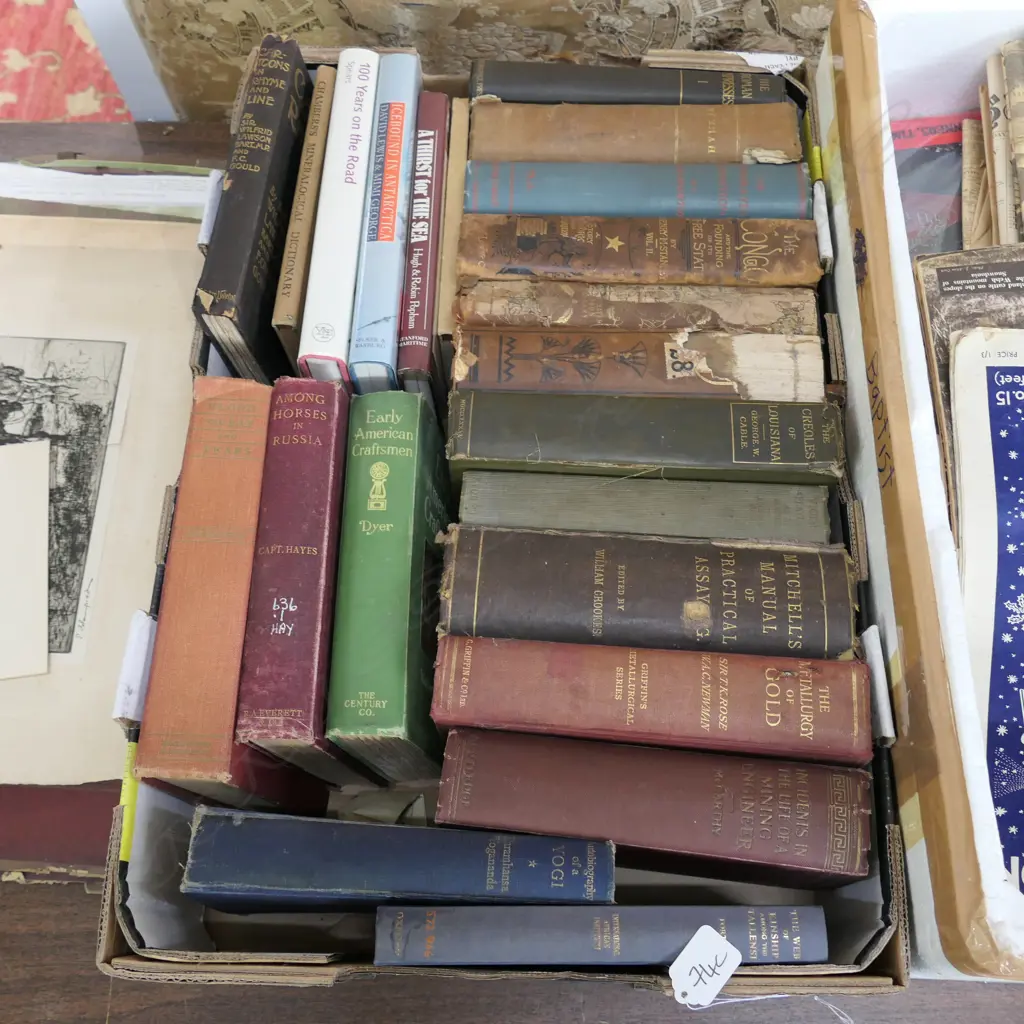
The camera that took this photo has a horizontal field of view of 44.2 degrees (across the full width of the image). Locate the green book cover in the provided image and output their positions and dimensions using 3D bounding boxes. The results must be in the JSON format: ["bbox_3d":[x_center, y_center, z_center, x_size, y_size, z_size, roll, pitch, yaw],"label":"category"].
[{"bbox_3d":[-0.068,0.053,0.800,0.044,0.142,0.214,-3,67,8],"label":"green book cover"}]

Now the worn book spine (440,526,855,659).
[{"bbox_3d":[0.075,0.076,0.762,0.223,0.147,0.066,3,64,2],"label":"worn book spine"}]

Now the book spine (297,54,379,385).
[{"bbox_3d":[-0.107,-0.168,0.872,0.029,0.160,0.241,2,66,1],"label":"book spine"}]

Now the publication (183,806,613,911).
[{"bbox_3d":[-0.060,0.208,0.717,0.217,0.146,0.037,4,67,-3],"label":"publication"}]

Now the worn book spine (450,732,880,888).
[{"bbox_3d":[0.082,0.175,0.730,0.223,0.146,0.050,4,71,10],"label":"worn book spine"}]

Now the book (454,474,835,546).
[{"bbox_3d":[0.078,0.024,0.799,0.214,0.139,0.036,3,68,2],"label":"book"}]

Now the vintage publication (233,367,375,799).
[{"bbox_3d":[-0.113,0.051,0.800,0.043,0.150,0.223,-3,68,10],"label":"vintage publication"}]

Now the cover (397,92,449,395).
[{"bbox_3d":[-0.059,-0.154,0.875,0.020,0.144,0.219,2,66,-1],"label":"cover"}]

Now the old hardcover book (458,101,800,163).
[{"bbox_3d":[0.081,-0.223,0.902,0.217,0.144,0.049,0,67,0],"label":"old hardcover book"}]

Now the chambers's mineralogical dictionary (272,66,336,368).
[{"bbox_3d":[-0.130,-0.190,0.903,0.015,0.134,0.205,2,68,7],"label":"chambers's mineralogical dictionary"}]

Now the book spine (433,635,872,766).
[{"bbox_3d":[0.078,0.132,0.746,0.232,0.153,0.049,4,63,5],"label":"book spine"}]

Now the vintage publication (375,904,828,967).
[{"bbox_3d":[0.049,0.242,0.705,0.226,0.149,0.028,-1,67,4],"label":"vintage publication"}]

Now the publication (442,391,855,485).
[{"bbox_3d":[0.081,-0.019,0.804,0.227,0.151,0.045,2,69,5],"label":"publication"}]

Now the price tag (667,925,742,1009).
[{"bbox_3d":[0.093,0.225,0.620,0.025,0.002,0.037,35,75,18],"label":"price tag"}]

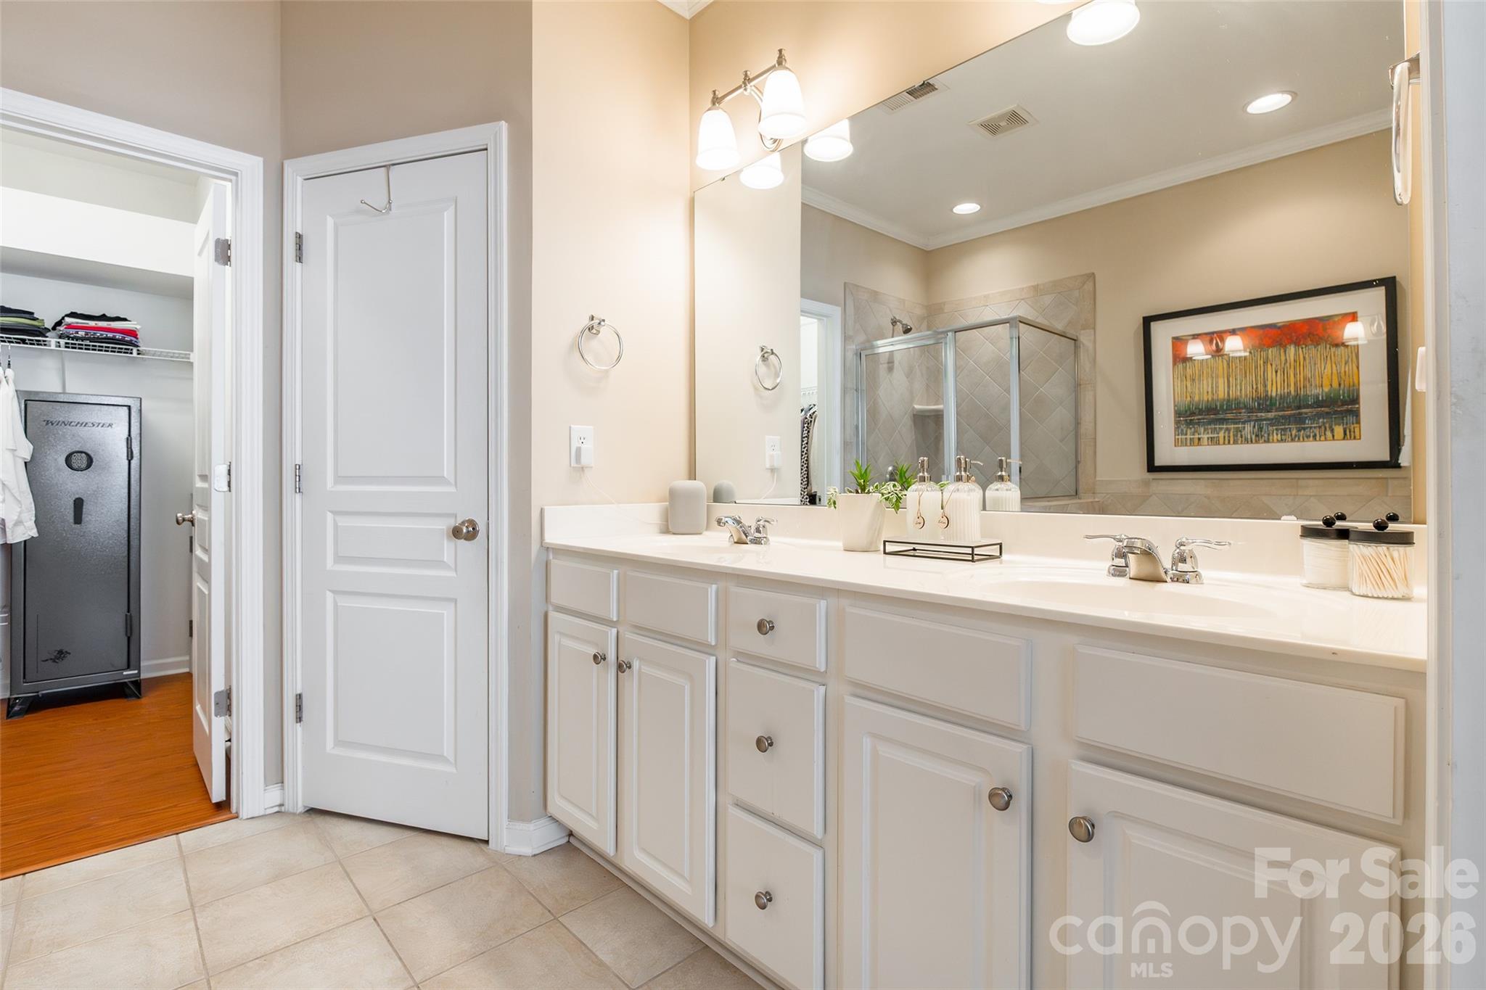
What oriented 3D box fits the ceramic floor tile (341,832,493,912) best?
[{"bbox_3d":[-0.911,1.041,1.861,0.316,0.010,0.318,-1,1,-44],"label":"ceramic floor tile"}]

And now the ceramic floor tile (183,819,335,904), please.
[{"bbox_3d":[-1.373,1.039,1.879,0.314,0.010,0.318,-1,1,-44],"label":"ceramic floor tile"}]

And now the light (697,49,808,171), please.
[{"bbox_3d":[0.029,-1.137,1.948,0.168,0.232,0.414,-1,1,-44],"label":"light"}]

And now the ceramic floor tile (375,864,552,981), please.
[{"bbox_3d":[-0.687,1.045,1.628,0.316,0.010,0.316,-1,1,-44],"label":"ceramic floor tile"}]

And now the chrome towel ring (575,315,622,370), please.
[{"bbox_3d":[-0.435,-0.464,2.008,0.158,0.172,0.078,-1,1,-44],"label":"chrome towel ring"}]

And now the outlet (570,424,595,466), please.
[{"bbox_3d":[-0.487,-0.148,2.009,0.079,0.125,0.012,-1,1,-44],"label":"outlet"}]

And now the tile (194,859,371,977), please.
[{"bbox_3d":[-1.149,1.043,1.647,0.314,0.010,0.318,-1,1,-44],"label":"tile"}]

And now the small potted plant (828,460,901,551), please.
[{"bbox_3d":[0.302,0.028,1.645,0.130,0.232,0.160,-1,1,-44],"label":"small potted plant"}]

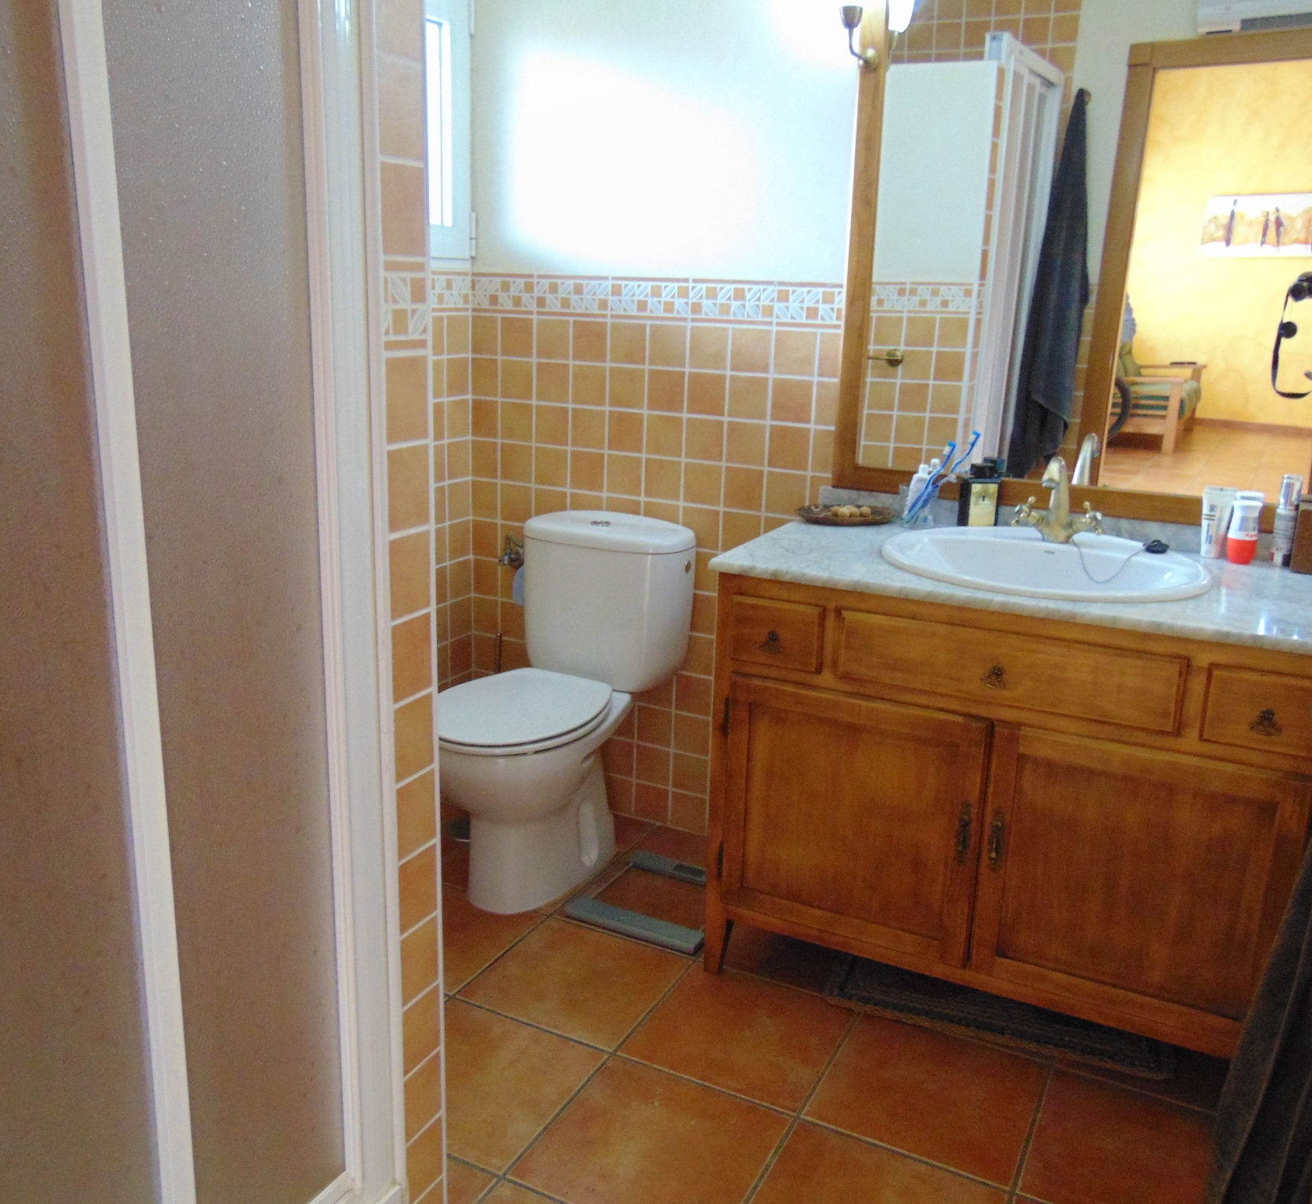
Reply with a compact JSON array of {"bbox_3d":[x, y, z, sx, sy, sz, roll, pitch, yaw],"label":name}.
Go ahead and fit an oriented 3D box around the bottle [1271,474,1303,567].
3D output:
[{"bbox_3d":[1.124,-0.144,2.067,0.032,0.162,0.032,9,16,25],"label":"bottle"}]

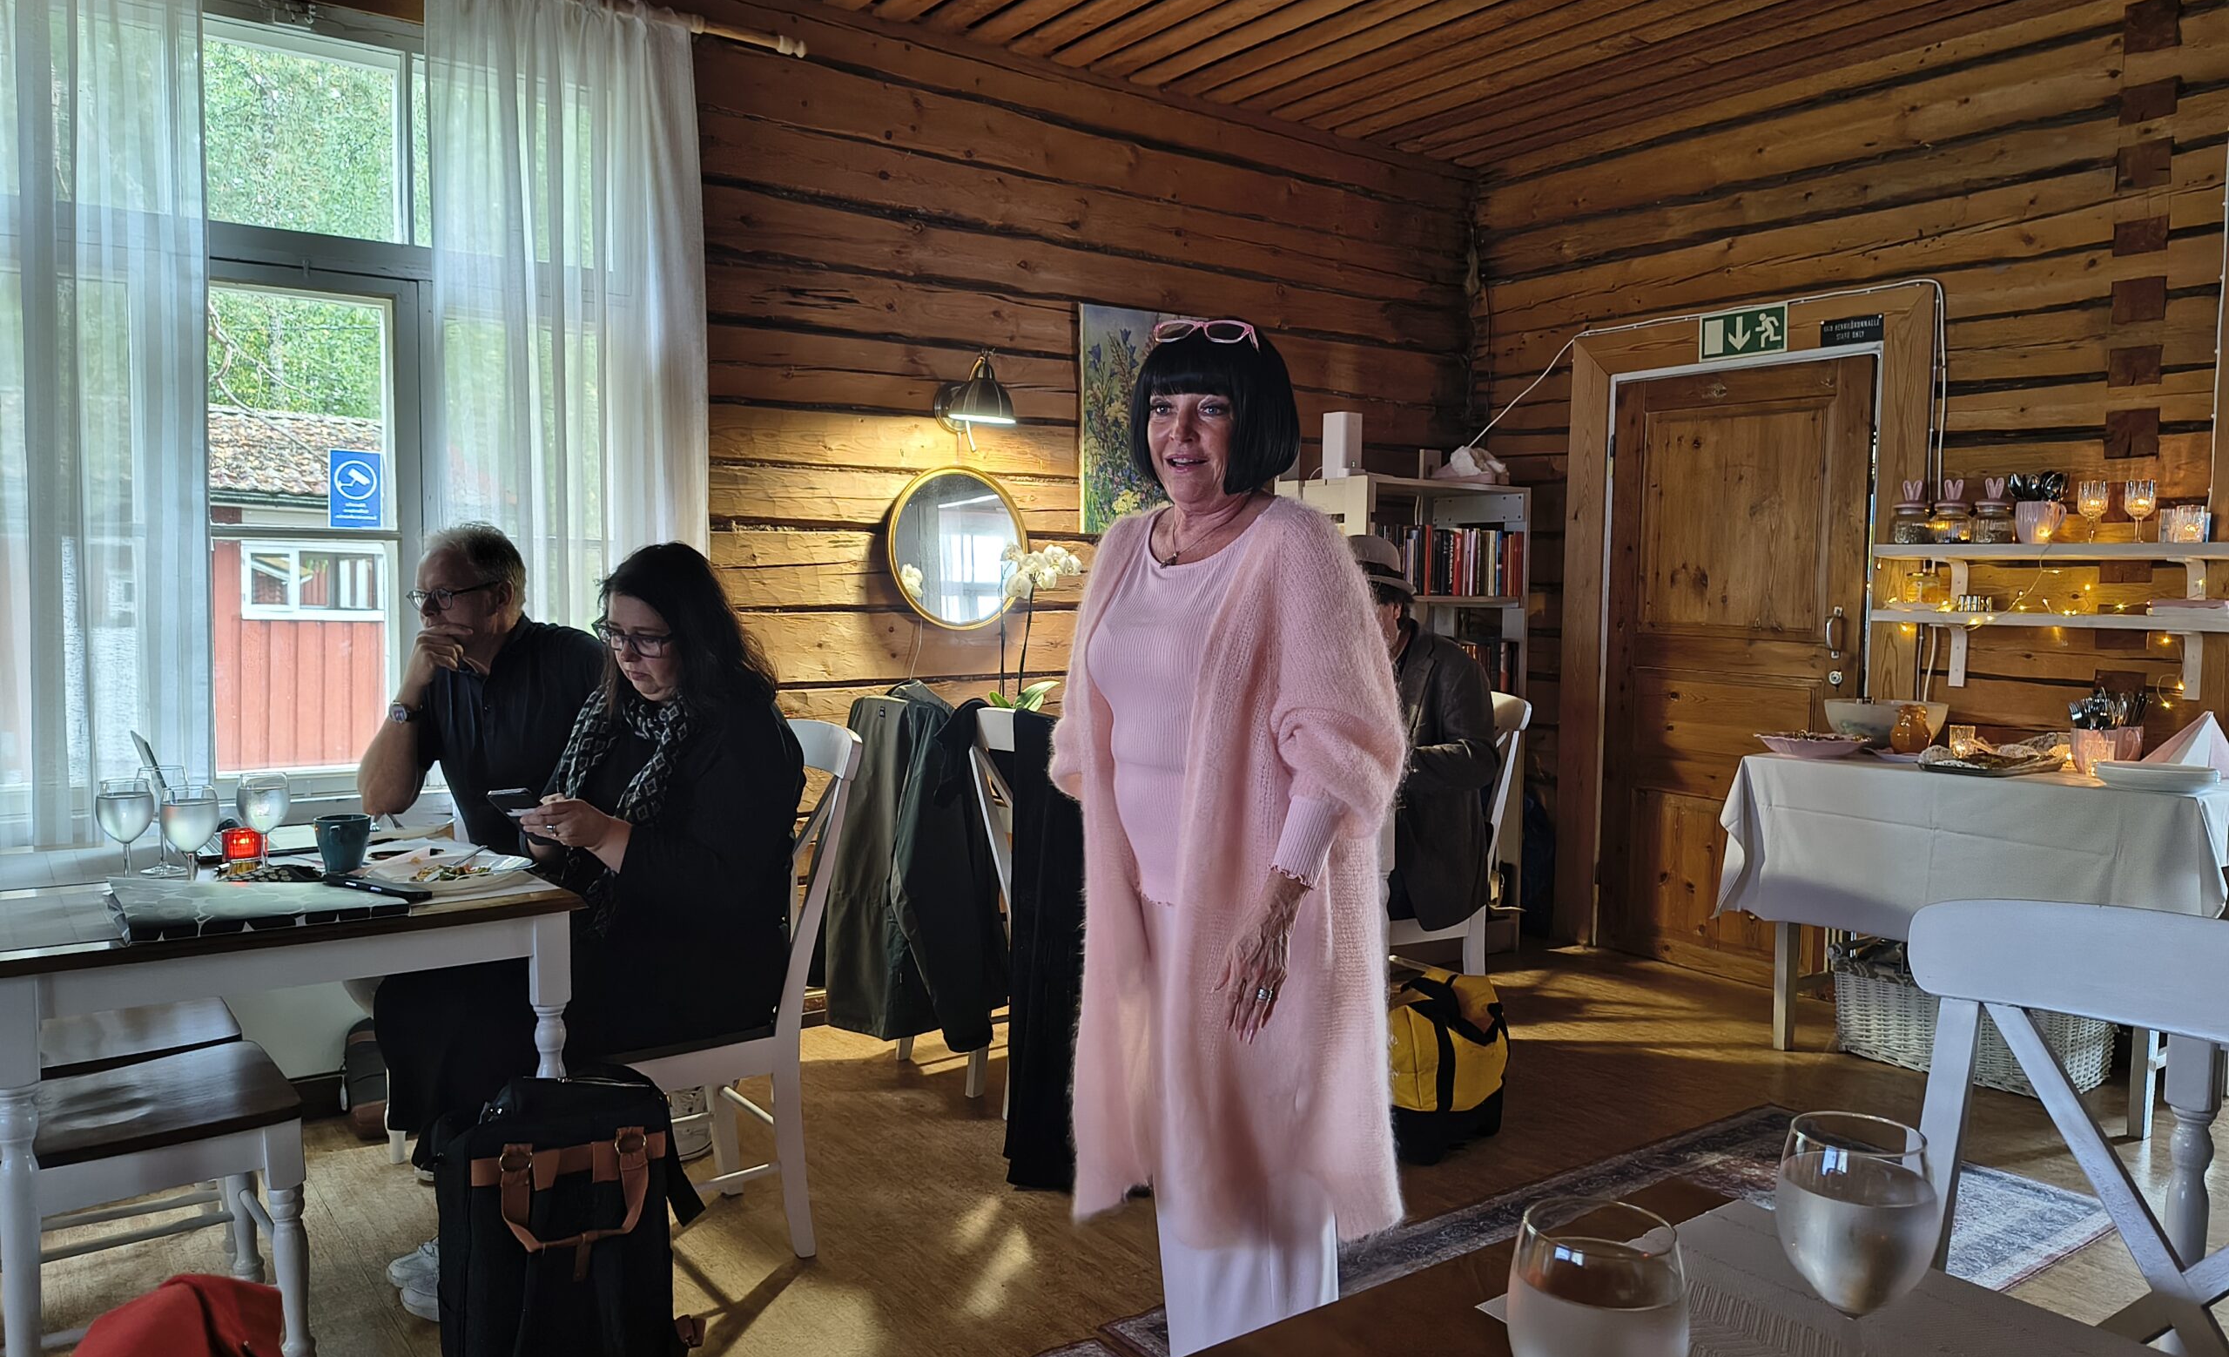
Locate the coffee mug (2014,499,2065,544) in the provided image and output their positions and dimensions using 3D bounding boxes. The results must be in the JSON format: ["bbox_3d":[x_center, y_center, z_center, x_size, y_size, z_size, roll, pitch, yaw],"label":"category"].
[{"bbox_3d":[2.530,-0.426,4.045,0.125,0.120,0.100,3,4,32],"label":"coffee mug"}]

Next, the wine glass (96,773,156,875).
[{"bbox_3d":[-1.661,0.259,2.490,0.082,0.184,0.082,-1,4,-34],"label":"wine glass"}]

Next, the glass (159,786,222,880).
[{"bbox_3d":[-1.491,0.268,2.390,0.082,0.184,0.082,-1,4,-32],"label":"glass"}]

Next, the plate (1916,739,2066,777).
[{"bbox_3d":[2.338,0.208,3.971,0.350,0.075,0.195,-3,5,-37],"label":"plate"}]

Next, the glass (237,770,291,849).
[{"bbox_3d":[-1.511,0.253,2.630,0.082,0.184,0.082,-1,4,-30],"label":"glass"}]

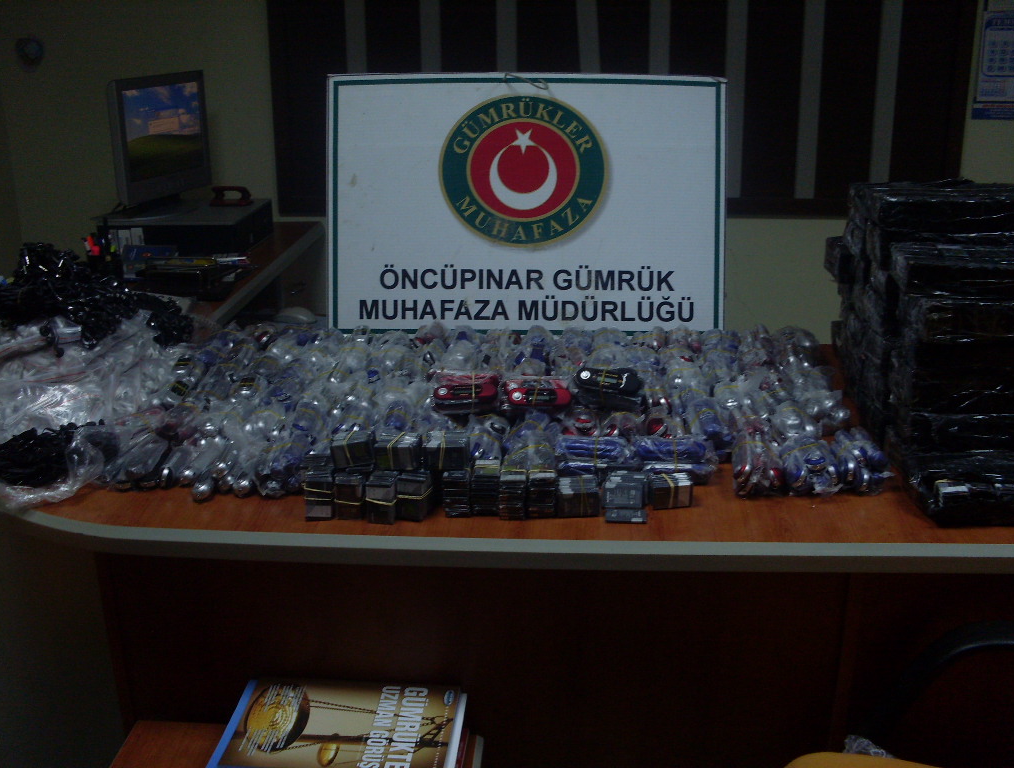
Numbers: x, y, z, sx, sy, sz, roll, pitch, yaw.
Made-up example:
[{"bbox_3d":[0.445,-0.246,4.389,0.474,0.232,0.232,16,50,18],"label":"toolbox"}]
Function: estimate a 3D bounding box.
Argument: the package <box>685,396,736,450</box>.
[{"bbox_3d":[0.302,0.060,1.689,0.066,0.048,0.090,0,18,0],"label":"package"}]

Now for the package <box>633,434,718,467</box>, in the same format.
[{"bbox_3d":[0.220,0.088,1.494,0.103,0.027,0.050,0,16,0],"label":"package"}]

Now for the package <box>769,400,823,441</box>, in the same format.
[{"bbox_3d":[0.444,0.058,1.747,0.068,0.043,0.088,0,18,2],"label":"package"}]

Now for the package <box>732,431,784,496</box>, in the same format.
[{"bbox_3d":[0.330,0.107,1.488,0.061,0.055,0.095,3,16,10],"label":"package"}]

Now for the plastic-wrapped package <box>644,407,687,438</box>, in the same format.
[{"bbox_3d":[0.230,0.067,1.647,0.057,0.042,0.090,2,16,6],"label":"plastic-wrapped package"}]

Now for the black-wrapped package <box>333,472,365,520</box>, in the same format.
[{"bbox_3d":[-0.204,0.145,1.483,0.034,0.051,0.052,0,18,3],"label":"black-wrapped package"}]

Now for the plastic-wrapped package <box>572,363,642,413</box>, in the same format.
[{"bbox_3d":[0.149,0.006,1.675,0.104,0.054,0.060,1,16,5],"label":"plastic-wrapped package"}]

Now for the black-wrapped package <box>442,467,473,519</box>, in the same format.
[{"bbox_3d":[-0.064,0.142,1.486,0.034,0.053,0.052,0,18,0],"label":"black-wrapped package"}]

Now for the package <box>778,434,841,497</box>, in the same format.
[{"bbox_3d":[0.401,0.107,1.498,0.075,0.048,0.095,3,16,12],"label":"package"}]

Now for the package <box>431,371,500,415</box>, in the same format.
[{"bbox_3d":[-0.060,0.012,1.663,0.098,0.050,0.060,0,16,0],"label":"package"}]

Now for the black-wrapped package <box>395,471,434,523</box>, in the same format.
[{"bbox_3d":[-0.121,0.145,1.476,0.035,0.053,0.052,3,18,11],"label":"black-wrapped package"}]

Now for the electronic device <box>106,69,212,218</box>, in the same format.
[{"bbox_3d":[-1.077,-0.749,3.477,0.190,0.415,0.385,7,17,23],"label":"electronic device"}]

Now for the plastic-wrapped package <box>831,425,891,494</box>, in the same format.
[{"bbox_3d":[0.472,0.101,1.502,0.062,0.058,0.095,3,16,11],"label":"plastic-wrapped package"}]

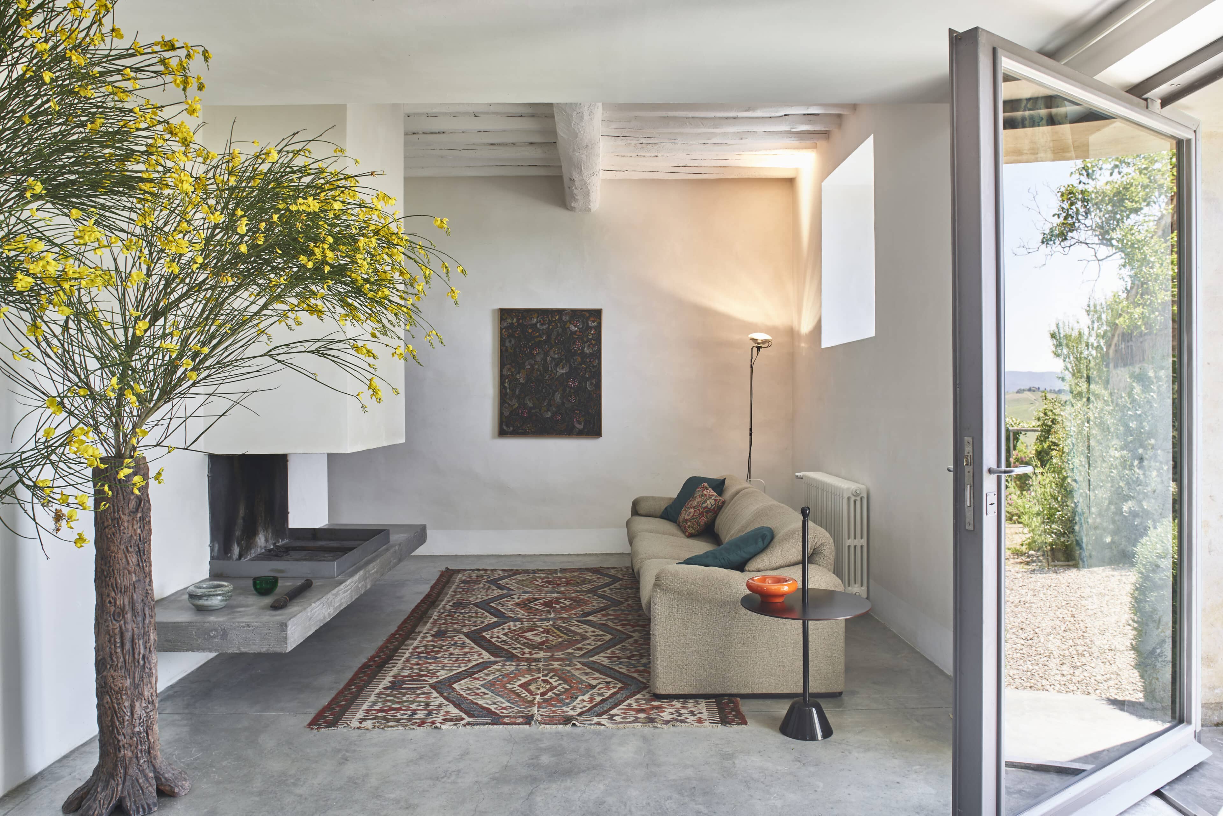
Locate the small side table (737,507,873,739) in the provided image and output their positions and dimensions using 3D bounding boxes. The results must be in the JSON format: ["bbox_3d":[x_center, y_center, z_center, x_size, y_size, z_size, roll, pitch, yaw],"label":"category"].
[{"bbox_3d":[0.740,0.797,3.110,0.500,0.852,0.500,0,0,-1],"label":"small side table"}]

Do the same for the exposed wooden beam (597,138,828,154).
[{"bbox_3d":[0.725,-1.920,6.062,1.590,0.090,0.085,0,0,-1],"label":"exposed wooden beam"}]

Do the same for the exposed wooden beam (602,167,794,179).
[{"bbox_3d":[0.701,-1.937,6.687,1.620,0.120,0.120,0,0,-1],"label":"exposed wooden beam"}]

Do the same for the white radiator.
[{"bbox_3d":[1.436,0.786,5.275,0.128,0.664,0.970,0,0,-1],"label":"white radiator"}]

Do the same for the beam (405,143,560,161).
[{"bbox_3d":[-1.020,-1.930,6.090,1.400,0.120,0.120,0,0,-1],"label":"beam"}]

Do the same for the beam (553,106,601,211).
[{"bbox_3d":[-0.211,-1.740,5.314,0.280,0.280,2.800,0,0,-1],"label":"beam"}]

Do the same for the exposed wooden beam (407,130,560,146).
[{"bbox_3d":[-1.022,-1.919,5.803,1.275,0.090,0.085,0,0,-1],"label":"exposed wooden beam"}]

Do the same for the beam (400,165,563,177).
[{"bbox_3d":[-1.080,-1.922,6.643,1.440,0.090,0.085,0,0,-1],"label":"beam"}]

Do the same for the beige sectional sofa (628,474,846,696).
[{"bbox_3d":[0.555,0.847,4.725,0.875,0.740,2.590,0,0,-1],"label":"beige sectional sofa"}]

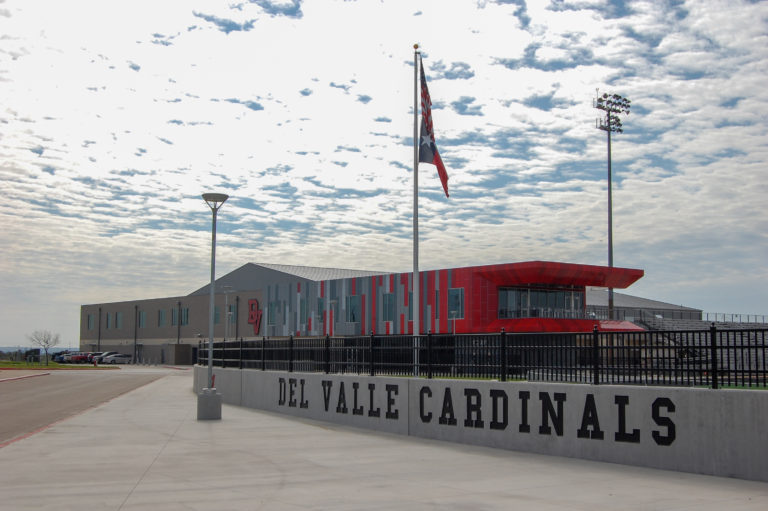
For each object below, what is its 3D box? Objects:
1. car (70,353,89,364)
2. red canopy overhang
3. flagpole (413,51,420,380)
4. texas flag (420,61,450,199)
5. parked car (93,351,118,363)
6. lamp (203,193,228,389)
[{"bbox_3d":[-47.444,16.367,156.135,4.800,1.750,1.900,5,-7,-40],"label":"car"},{"bbox_3d":[17.663,2.305,97.511,16.200,1.900,8.000,5,-7,-40],"label":"red canopy overhang"},{"bbox_3d":[1.038,-1.321,31.275,0.180,11.100,0.180,0,-6,0],"label":"flagpole"},{"bbox_3d":[1.625,-4.118,31.548,1.012,4.489,0.450,0,-6,0],"label":"texas flag"},{"bbox_3d":[-41.755,15.607,149.178,4.600,1.700,1.850,5,-7,-40],"label":"parked car"},{"bbox_3d":[-4.277,0.858,24.531,0.620,4.896,0.620,0,-6,0],"label":"lamp"}]

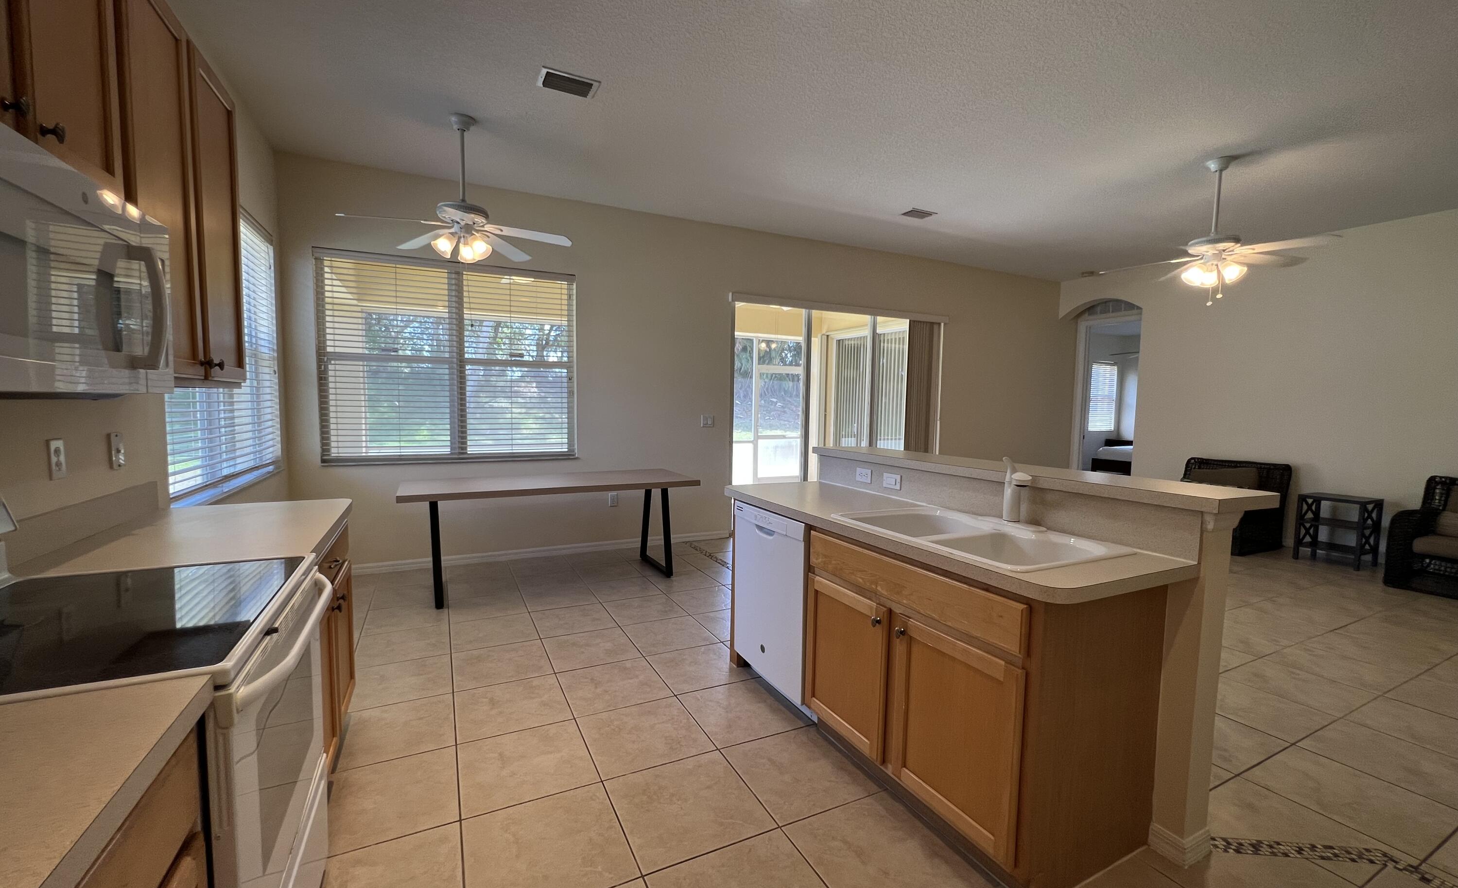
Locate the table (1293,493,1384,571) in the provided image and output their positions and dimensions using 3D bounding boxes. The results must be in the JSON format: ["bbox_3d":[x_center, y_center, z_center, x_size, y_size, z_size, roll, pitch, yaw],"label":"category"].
[{"bbox_3d":[5.327,0.764,4.794,0.338,0.586,0.417,-2,5,-27],"label":"table"}]

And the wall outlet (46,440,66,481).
[{"bbox_3d":[-1.941,0.047,1.584,0.012,0.115,0.070,-2,5,-27],"label":"wall outlet"}]

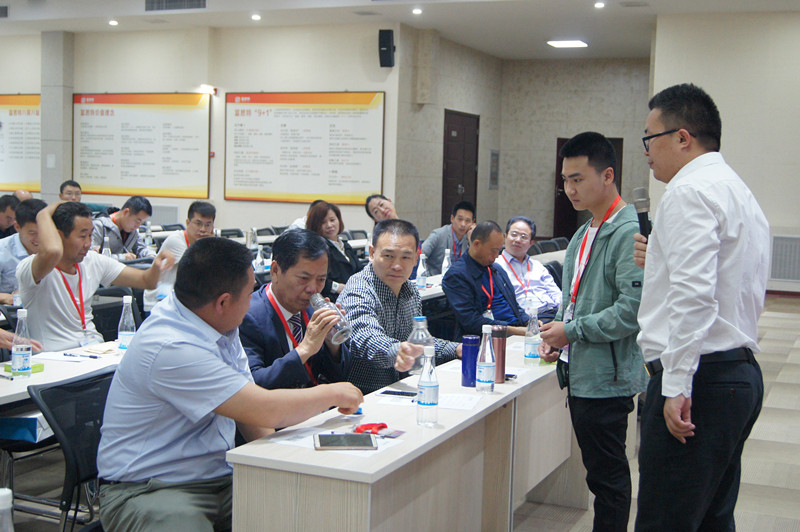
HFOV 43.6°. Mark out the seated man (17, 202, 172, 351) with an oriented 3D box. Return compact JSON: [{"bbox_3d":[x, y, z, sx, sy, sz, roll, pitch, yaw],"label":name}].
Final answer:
[{"bbox_3d":[-1.282,0.415,4.451,0.700,1.340,0.720,6,6,40],"label":"seated man"}]

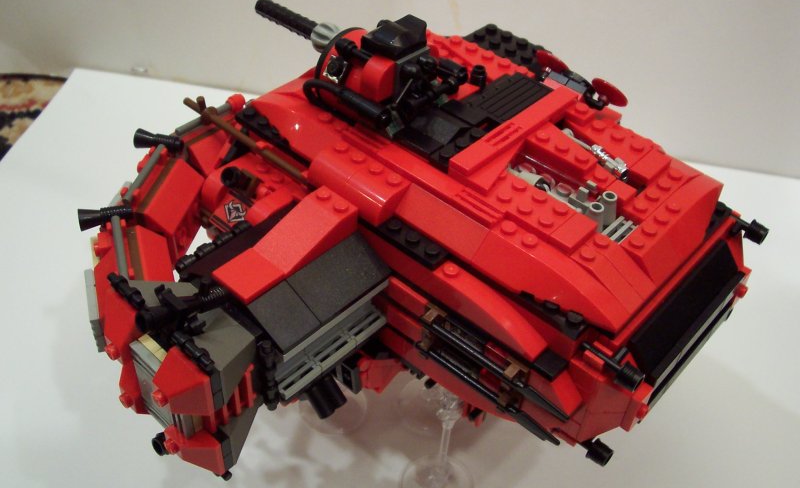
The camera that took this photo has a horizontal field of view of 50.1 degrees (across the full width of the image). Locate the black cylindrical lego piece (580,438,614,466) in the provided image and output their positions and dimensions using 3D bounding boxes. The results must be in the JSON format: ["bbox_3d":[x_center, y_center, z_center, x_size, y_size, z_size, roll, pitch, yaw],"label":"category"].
[{"bbox_3d":[0.066,0.069,0.283,0.007,0.007,0.007,34,50,27],"label":"black cylindrical lego piece"}]

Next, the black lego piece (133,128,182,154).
[{"bbox_3d":[-0.089,-0.037,0.318,0.017,0.010,0.008,7,43,2],"label":"black lego piece"}]

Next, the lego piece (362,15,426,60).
[{"bbox_3d":[-0.002,-0.074,0.303,0.017,0.010,0.016,34,50,27],"label":"lego piece"}]

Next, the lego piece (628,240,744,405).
[{"bbox_3d":[0.095,0.024,0.281,0.014,0.021,0.064,33,50,27],"label":"lego piece"}]

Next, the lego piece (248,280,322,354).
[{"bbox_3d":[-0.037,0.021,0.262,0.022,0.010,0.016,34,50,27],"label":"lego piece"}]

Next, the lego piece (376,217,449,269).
[{"bbox_3d":[0.004,-0.001,0.275,0.024,0.005,0.008,33,50,27],"label":"lego piece"}]

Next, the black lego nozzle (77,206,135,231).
[{"bbox_3d":[-0.098,-0.009,0.286,0.017,0.009,0.008,-11,46,-16],"label":"black lego nozzle"}]

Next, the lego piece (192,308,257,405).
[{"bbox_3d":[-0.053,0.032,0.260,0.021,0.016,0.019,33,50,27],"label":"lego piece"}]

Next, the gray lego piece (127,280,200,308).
[{"bbox_3d":[-0.071,0.016,0.267,0.016,0.016,0.018,36,52,29],"label":"gray lego piece"}]

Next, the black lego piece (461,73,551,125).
[{"bbox_3d":[0.039,-0.052,0.311,0.021,0.005,0.032,33,50,27],"label":"black lego piece"}]

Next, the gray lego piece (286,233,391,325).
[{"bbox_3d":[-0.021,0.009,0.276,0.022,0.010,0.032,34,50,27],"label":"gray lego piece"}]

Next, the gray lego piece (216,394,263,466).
[{"bbox_3d":[-0.051,0.056,0.273,0.016,0.016,0.018,36,52,29],"label":"gray lego piece"}]

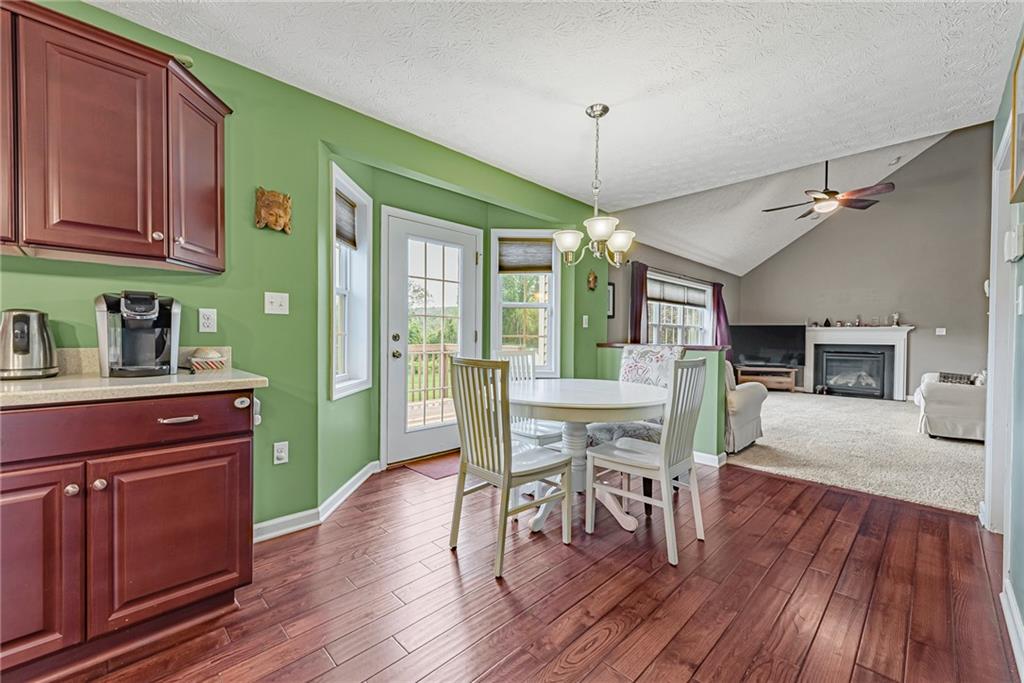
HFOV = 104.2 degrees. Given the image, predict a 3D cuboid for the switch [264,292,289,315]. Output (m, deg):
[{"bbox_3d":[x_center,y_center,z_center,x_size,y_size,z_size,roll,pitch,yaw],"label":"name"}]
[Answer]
[{"bbox_3d":[-1.252,-0.201,2.121,0.114,0.115,0.012,0,1,-43],"label":"switch"}]

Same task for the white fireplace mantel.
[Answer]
[{"bbox_3d":[6.335,0.388,7.430,0.190,1.298,1.649,0,1,-43],"label":"white fireplace mantel"}]

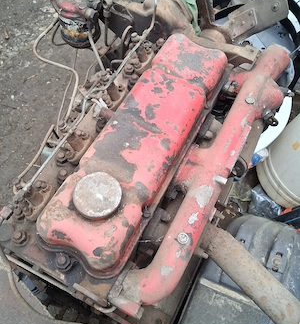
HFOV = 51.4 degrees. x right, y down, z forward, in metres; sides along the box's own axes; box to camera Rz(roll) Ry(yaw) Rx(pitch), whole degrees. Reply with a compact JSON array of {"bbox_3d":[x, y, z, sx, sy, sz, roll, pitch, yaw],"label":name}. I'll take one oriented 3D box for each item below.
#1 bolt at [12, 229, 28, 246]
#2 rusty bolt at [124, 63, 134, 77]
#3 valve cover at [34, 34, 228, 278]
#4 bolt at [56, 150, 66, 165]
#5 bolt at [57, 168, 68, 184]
[{"bbox_3d":[-0.187,0.108,0.451,0.023,0.022,0.023,27,63,7],"label":"bolt"},{"bbox_3d":[-0.041,-0.182,0.617,0.019,0.019,0.019,27,63,7],"label":"rusty bolt"},{"bbox_3d":[0.000,-0.055,0.521,0.126,0.084,0.462,27,63,7],"label":"valve cover"},{"bbox_3d":[-0.146,-0.007,0.516,0.018,0.019,0.018,27,63,7],"label":"bolt"},{"bbox_3d":[-0.140,0.023,0.498,0.020,0.024,0.020,27,63,7],"label":"bolt"}]

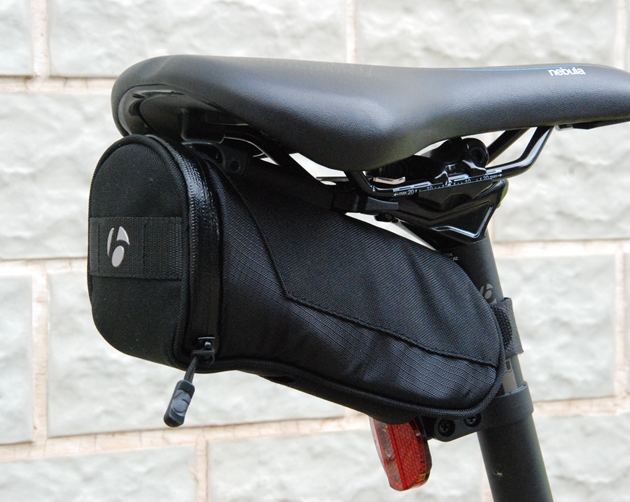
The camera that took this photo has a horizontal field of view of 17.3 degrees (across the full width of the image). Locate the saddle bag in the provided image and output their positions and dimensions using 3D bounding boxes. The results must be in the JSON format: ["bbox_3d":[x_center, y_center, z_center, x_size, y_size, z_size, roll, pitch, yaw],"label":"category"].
[{"bbox_3d":[0.001,0.014,0.926,0.196,0.130,0.088,-1,3,-32],"label":"saddle bag"}]

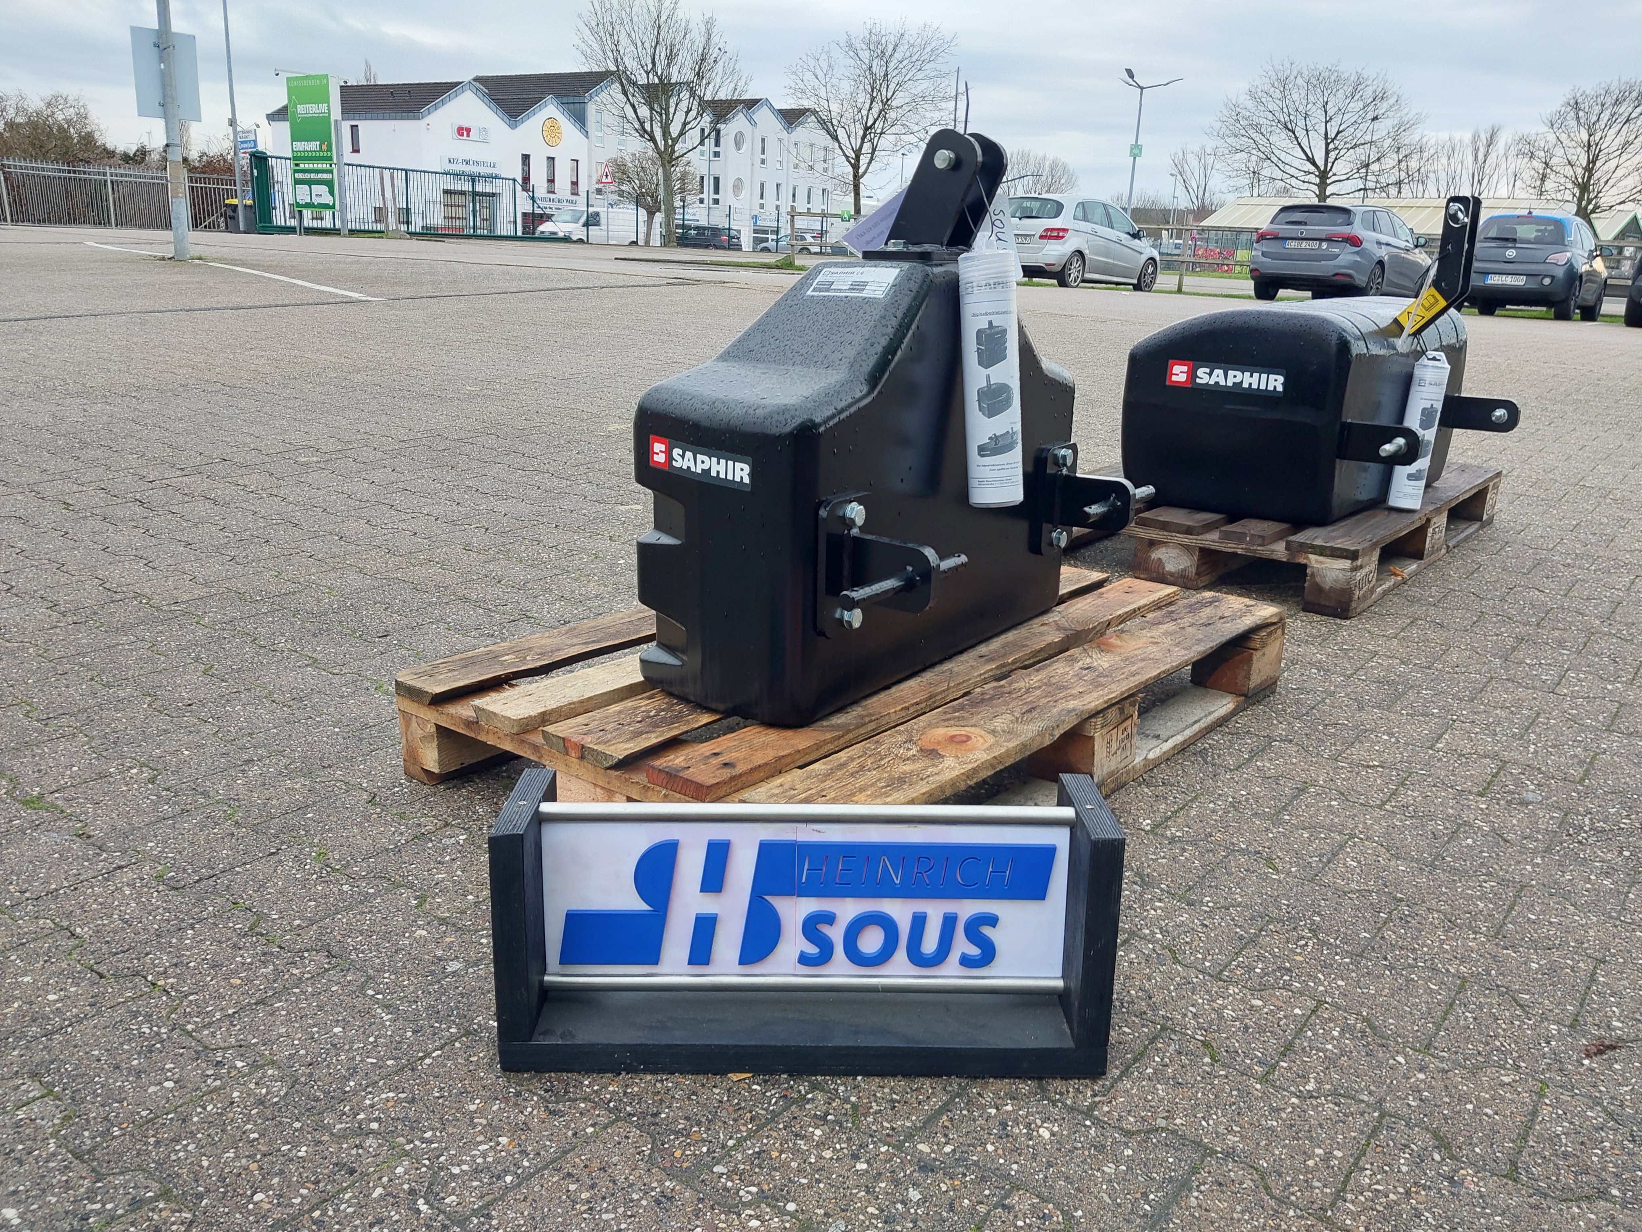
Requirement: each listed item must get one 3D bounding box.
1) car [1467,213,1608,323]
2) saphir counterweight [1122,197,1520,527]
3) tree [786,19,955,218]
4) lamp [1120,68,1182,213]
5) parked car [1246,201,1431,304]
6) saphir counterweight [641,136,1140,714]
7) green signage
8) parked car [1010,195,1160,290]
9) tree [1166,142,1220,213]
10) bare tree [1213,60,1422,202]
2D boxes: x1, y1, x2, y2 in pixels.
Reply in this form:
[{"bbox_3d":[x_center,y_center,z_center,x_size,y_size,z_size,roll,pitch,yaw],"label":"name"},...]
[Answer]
[{"bbox_3d":[11.071,-5.404,19.938,1.720,1.484,3.698,13,18,36],"label":"car"},{"bbox_3d":[1.196,-0.614,2.979,0.660,0.675,0.950,13,20,40],"label":"saphir counterweight"},{"bbox_3d":[1.529,-15.931,43.000,5.800,7.590,5.800,2,15,0],"label":"tree"},{"bbox_3d":[10.370,-14.598,42.000,2.000,6.219,1.800,2,15,0],"label":"lamp"},{"bbox_3d":[8.868,-6.061,21.569,1.792,1.514,4.571,13,20,37],"label":"parked car"},{"bbox_3d":[0.149,-0.310,1.840,0.395,0.735,0.920,10,18,32],"label":"saphir counterweight"},{"bbox_3d":[-13.469,-12.509,34.000,1.500,3.373,0.400,10,16,26],"label":"green signage"},{"bbox_3d":[4.961,-7.133,24.654,1.777,1.604,4.270,15,19,39],"label":"parked car"},{"bbox_3d":[32.116,-36.040,110.000,4.800,8.396,4.800,2,15,0],"label":"tree"},{"bbox_3d":[16.301,-14.587,42.000,6.900,6.778,6.900,2,15,0],"label":"bare tree"}]

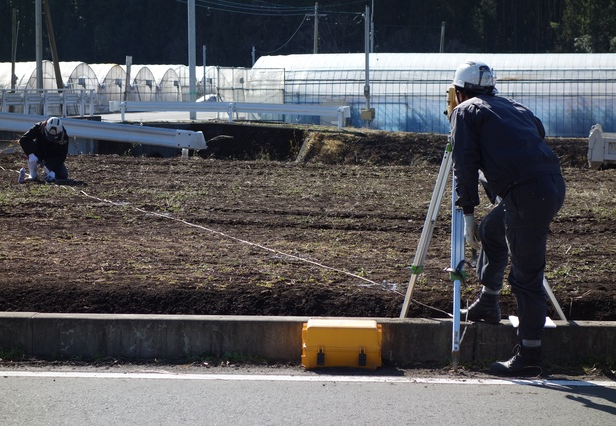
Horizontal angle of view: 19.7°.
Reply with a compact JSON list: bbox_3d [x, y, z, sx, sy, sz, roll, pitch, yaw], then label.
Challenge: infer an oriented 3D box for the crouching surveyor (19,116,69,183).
[{"bbox_3d":[-3.477,-0.839,23.403,0.630,0.860,0.750,1,4,10],"label":"crouching surveyor"}]

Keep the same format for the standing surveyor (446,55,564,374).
[{"bbox_3d":[1.060,-0.004,9.527,0.660,1.630,0.520,3,5,35],"label":"standing surveyor"}]

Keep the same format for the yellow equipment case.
[{"bbox_3d":[0.184,0.701,9.580,0.435,0.216,0.300,0,4,5],"label":"yellow equipment case"}]

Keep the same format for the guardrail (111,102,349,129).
[{"bbox_3d":[-2.867,-3.623,65.213,8.750,0.930,0.300,1,4,7],"label":"guardrail"}]

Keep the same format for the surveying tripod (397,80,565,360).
[{"bbox_3d":[0.985,0.037,9.911,0.950,1.490,0.880,0,4,-2],"label":"surveying tripod"}]

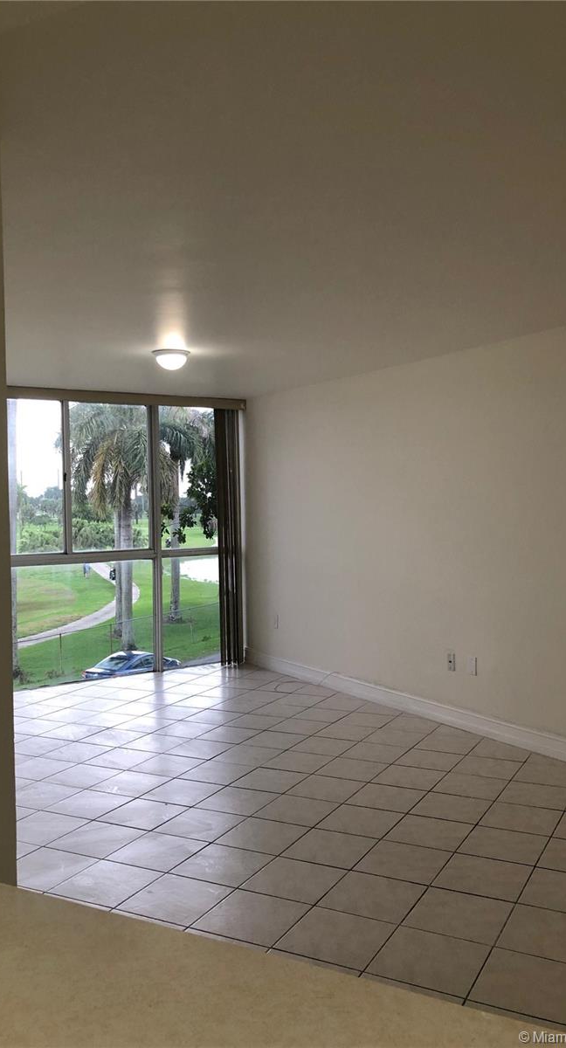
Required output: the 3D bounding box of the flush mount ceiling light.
[{"bbox_3d":[-0.669,-0.977,5.096,0.236,0.118,0.236,-1,2,0],"label":"flush mount ceiling light"}]

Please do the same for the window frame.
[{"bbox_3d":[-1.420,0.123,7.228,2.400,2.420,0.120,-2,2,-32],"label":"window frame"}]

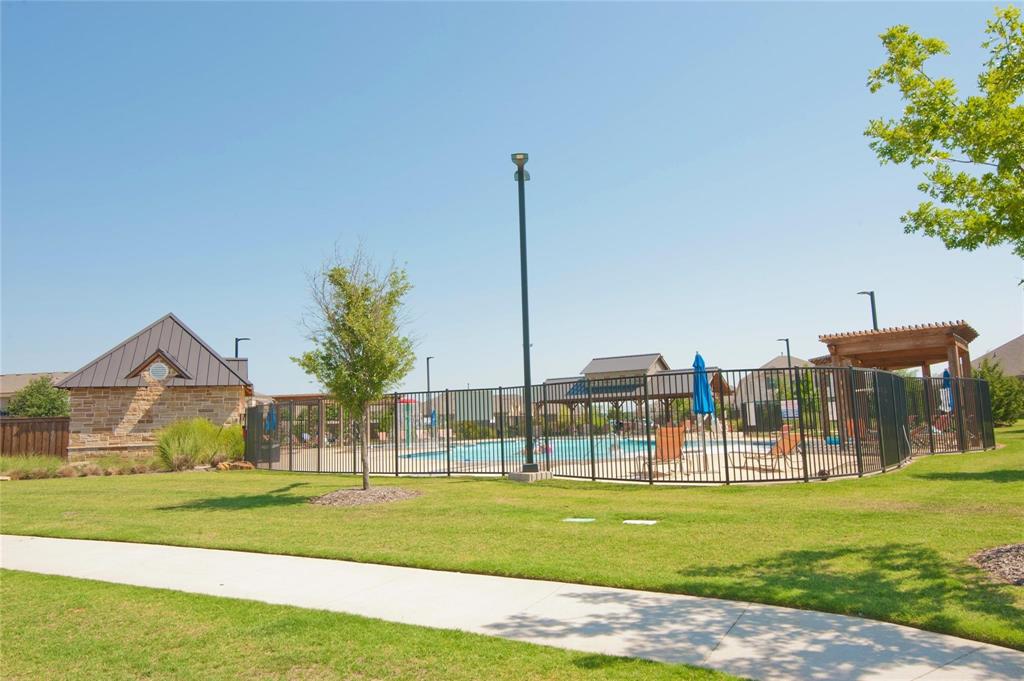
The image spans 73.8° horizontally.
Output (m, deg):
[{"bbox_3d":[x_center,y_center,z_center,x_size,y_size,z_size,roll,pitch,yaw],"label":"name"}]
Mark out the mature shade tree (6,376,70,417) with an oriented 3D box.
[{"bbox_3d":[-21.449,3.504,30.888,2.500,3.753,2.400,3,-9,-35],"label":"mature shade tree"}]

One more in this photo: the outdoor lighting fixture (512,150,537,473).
[{"bbox_3d":[0.224,-0.637,13.225,0.340,6.277,0.420,-2,-7,0],"label":"outdoor lighting fixture"}]

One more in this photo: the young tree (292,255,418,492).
[{"bbox_3d":[-2.974,0.492,12.797,2.200,4.535,2.150,-2,-7,0],"label":"young tree"}]

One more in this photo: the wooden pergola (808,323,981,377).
[{"bbox_3d":[12.417,1.541,21.461,3.750,3.400,4.400,-7,-9,38],"label":"wooden pergola"}]

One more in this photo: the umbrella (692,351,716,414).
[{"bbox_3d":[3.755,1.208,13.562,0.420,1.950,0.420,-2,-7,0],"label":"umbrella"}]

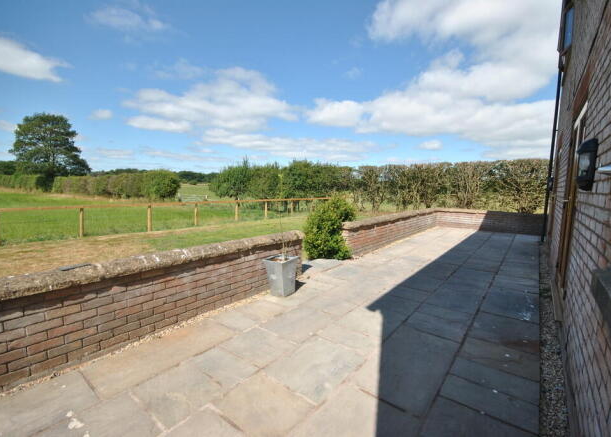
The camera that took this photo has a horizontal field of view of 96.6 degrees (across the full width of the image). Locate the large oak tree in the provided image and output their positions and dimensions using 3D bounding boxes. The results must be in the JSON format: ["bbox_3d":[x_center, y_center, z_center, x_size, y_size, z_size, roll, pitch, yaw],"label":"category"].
[{"bbox_3d":[-41.500,-10.676,44.204,10.300,12.535,10.300,-6,10,-42],"label":"large oak tree"}]

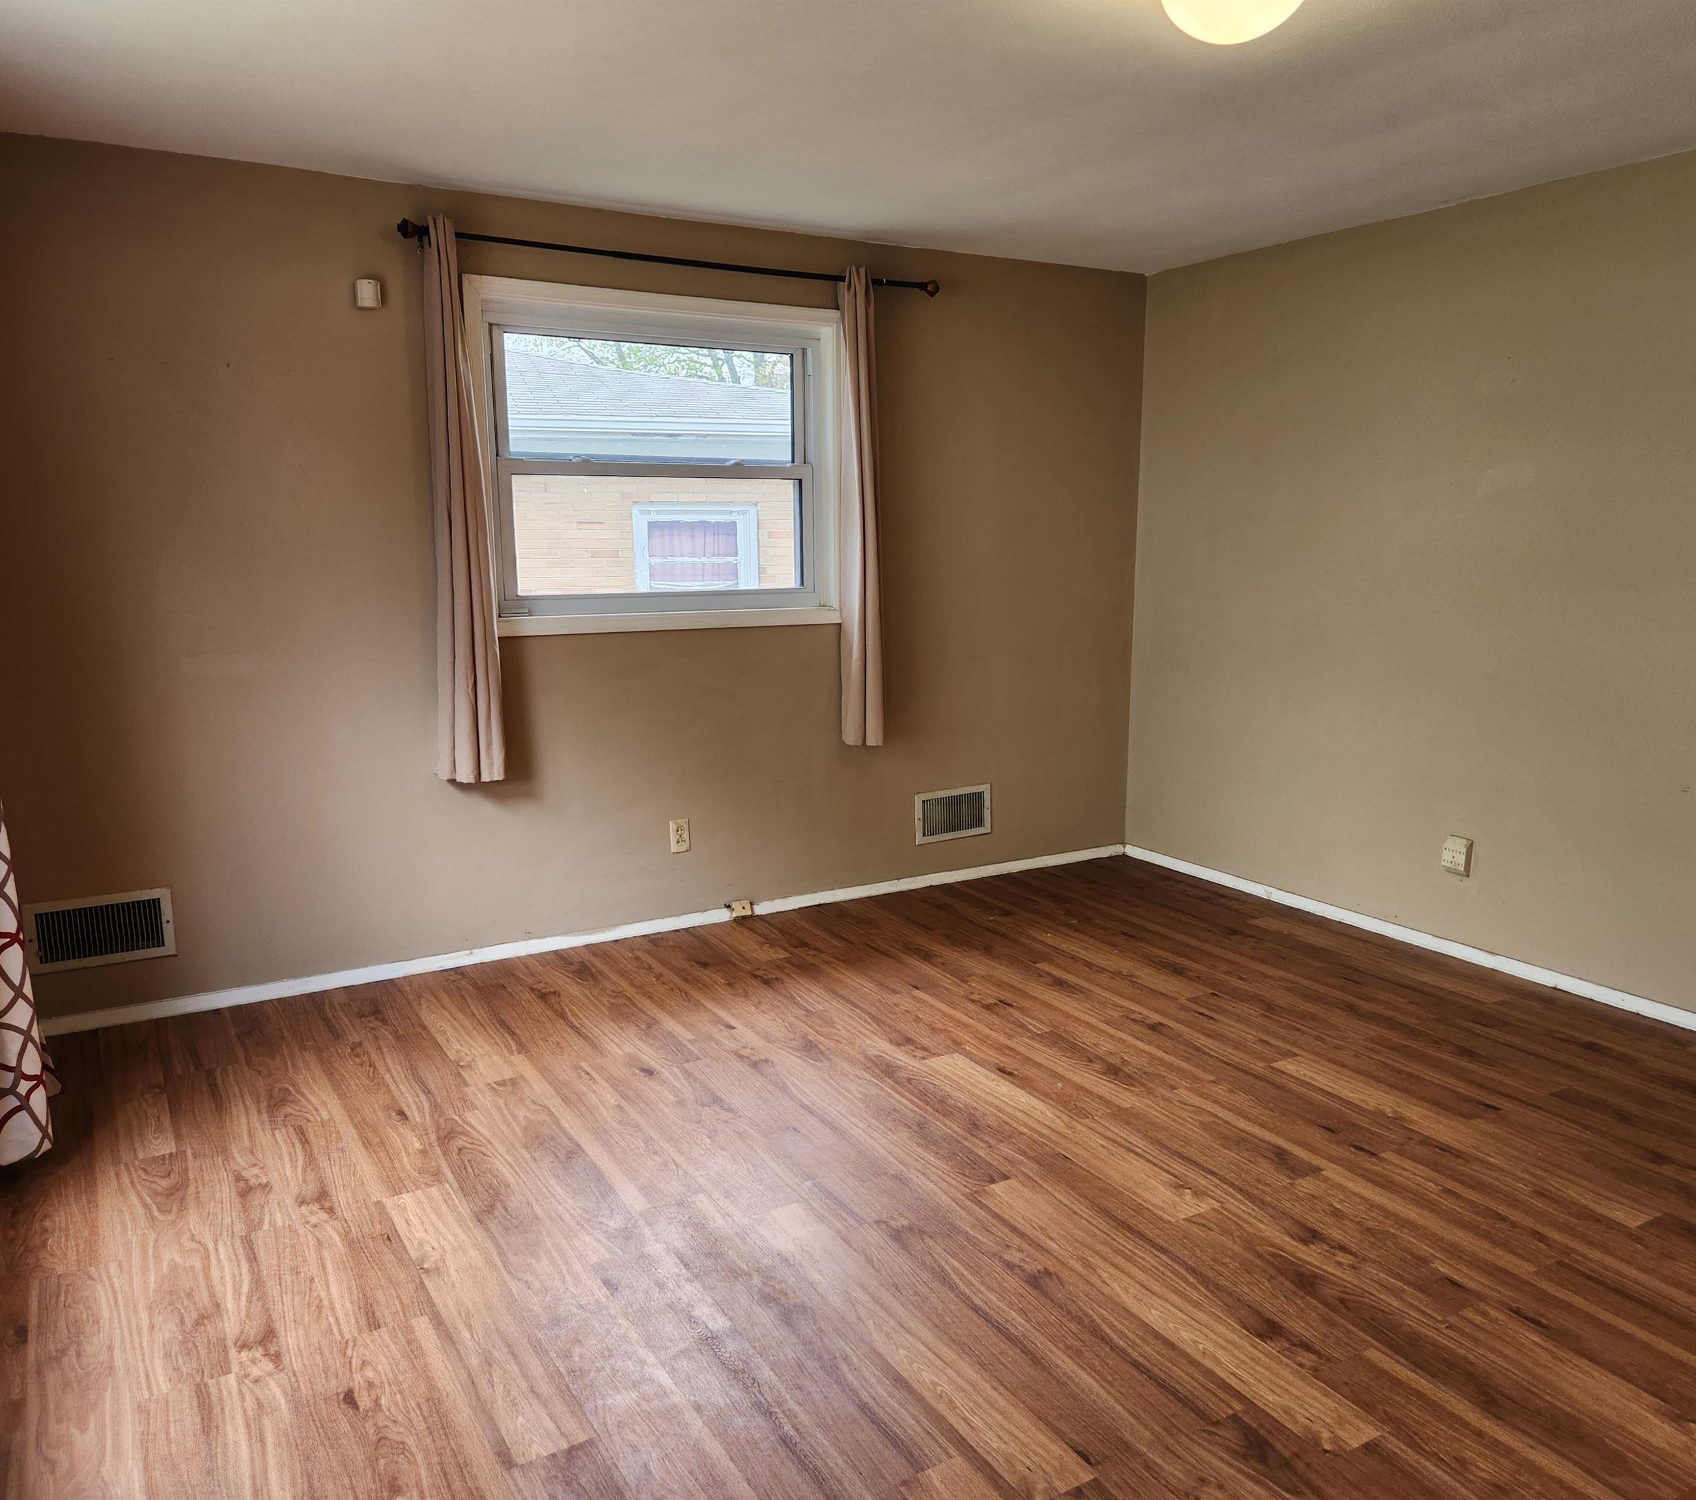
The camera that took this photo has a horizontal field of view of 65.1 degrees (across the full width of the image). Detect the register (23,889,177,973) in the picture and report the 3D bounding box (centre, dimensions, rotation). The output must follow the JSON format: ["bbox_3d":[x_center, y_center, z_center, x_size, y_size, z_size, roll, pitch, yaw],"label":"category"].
[{"bbox_3d":[-2.139,0.521,3.815,0.363,0.203,0.022,-6,11,-30],"label":"register"}]

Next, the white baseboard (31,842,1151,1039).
[{"bbox_3d":[-0.575,0.616,4.765,4.168,0.056,0.016,-6,11,-30],"label":"white baseboard"}]

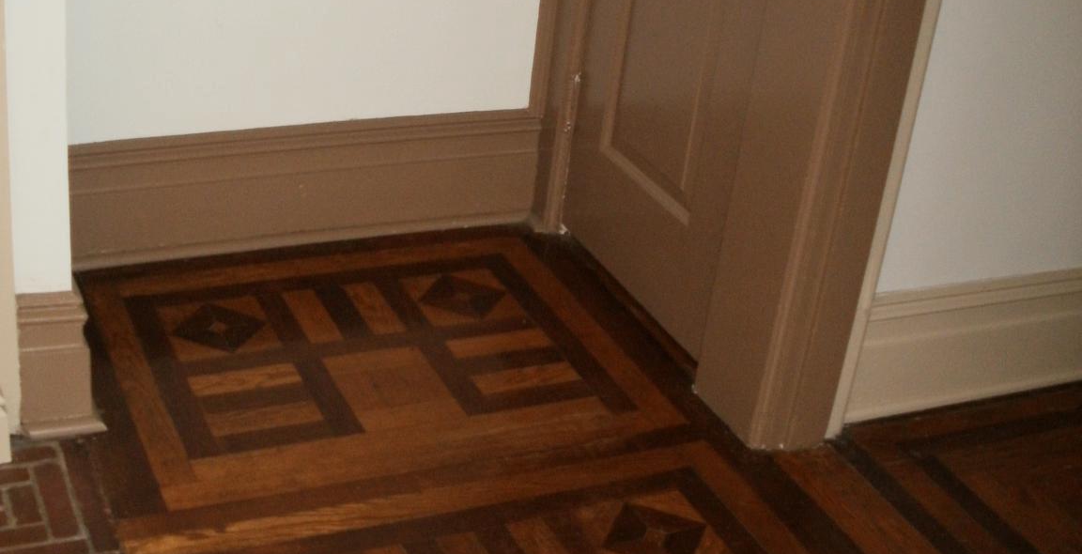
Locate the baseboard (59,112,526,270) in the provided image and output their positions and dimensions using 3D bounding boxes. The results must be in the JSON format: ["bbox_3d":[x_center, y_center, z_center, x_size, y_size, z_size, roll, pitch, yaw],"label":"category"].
[{"bbox_3d":[-0.449,-0.174,2.879,0.960,0.240,0.038,-7,30,-26],"label":"baseboard"}]

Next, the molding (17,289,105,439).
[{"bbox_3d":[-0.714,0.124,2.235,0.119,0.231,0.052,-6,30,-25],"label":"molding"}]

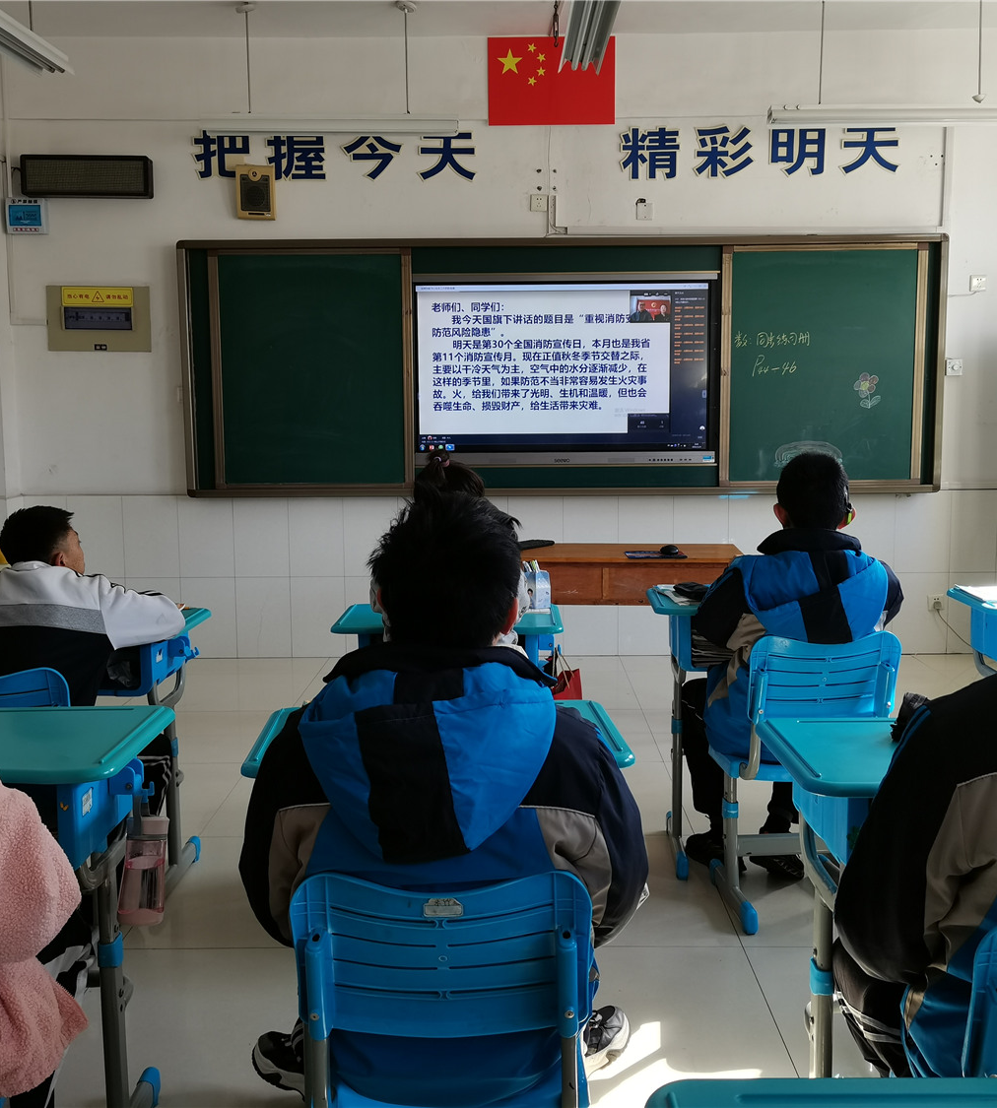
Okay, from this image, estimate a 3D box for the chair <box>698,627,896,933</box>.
[{"bbox_3d":[0.834,0.573,3.283,0.410,0.800,0.480,0,7,1],"label":"chair"}]

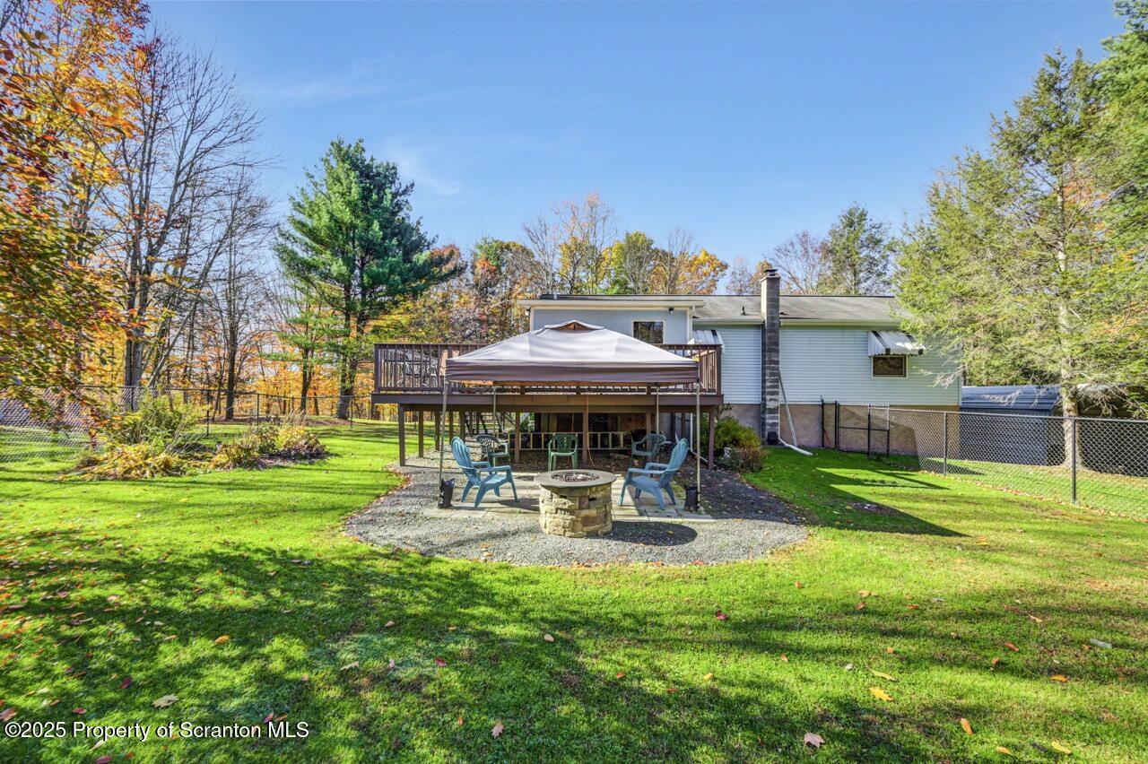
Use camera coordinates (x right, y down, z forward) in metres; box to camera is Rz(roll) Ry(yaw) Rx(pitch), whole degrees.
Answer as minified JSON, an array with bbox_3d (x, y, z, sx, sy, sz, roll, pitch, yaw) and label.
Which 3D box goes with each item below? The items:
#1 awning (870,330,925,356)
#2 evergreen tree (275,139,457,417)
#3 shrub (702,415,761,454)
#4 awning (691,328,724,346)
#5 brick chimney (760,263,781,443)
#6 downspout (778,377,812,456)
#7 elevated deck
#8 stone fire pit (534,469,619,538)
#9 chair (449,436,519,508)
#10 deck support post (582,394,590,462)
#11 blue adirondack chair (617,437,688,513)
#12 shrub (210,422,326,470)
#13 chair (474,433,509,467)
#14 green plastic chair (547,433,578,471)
[{"bbox_3d":[10.520,-1.270,14.580,1.200,0.860,0.850,0,0,0],"label":"awning"},{"bbox_3d":[-10.500,-5.220,22.500,8.800,14.000,8.200,0,0,-6],"label":"evergreen tree"},{"bbox_3d":[4.060,1.400,11.500,1.250,1.050,1.150,0,0,-6],"label":"shrub"},{"bbox_3d":[4.250,-1.335,14.580,1.150,0.860,0.850,0,0,0],"label":"awning"},{"bbox_3d":[6.520,-0.820,14.800,0.440,5.750,0.440,0,0,0],"label":"brick chimney"},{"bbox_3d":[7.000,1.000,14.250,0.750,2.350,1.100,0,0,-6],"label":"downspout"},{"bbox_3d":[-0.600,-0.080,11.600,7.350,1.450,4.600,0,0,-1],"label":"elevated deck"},{"bbox_3d":[0.020,1.460,5.420,1.020,0.600,1.020,0,0,-1],"label":"stone fire pit"},{"bbox_3d":[-1.330,1.280,6.520,0.840,0.970,0.740,1,-1,-34],"label":"chair"},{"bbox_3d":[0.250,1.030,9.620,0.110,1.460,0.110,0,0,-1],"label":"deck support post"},{"bbox_3d":[1.160,1.270,6.370,0.820,0.960,0.740,0,0,30],"label":"blue adirondack chair"},{"bbox_3d":[-6.900,1.390,10.200,1.850,0.870,1.400,0,0,-6],"label":"shrub"},{"bbox_3d":[-1.500,1.390,8.450,0.570,0.790,0.560,0,0,-38],"label":"chair"},{"bbox_3d":[-0.210,1.390,8.600,0.570,0.790,0.560,0,0,7],"label":"green plastic chair"}]

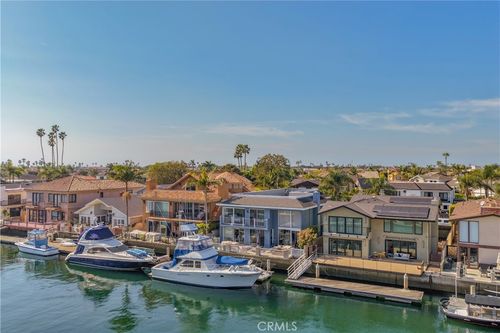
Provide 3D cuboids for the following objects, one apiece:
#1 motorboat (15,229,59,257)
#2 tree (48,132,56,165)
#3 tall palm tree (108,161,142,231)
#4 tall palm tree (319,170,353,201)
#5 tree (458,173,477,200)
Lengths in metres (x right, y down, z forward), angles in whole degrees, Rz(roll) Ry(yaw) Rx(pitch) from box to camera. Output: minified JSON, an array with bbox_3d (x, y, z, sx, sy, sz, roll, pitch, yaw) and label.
[{"bbox_3d":[-35.885,12.550,65.348,8.000,3.700,2.800,0,0,26],"label":"motorboat"},{"bbox_3d":[-75.199,-0.878,148.000,3.200,23.755,3.200,0,0,0],"label":"tree"},{"bbox_3d":[-21.605,5.063,68.000,5.500,11.875,5.500,0,0,0],"label":"tall palm tree"},{"bbox_3d":[17.700,6.612,80.000,6.500,11.580,6.500,0,0,0],"label":"tall palm tree"},{"bbox_3d":[58.889,6.310,105.000,5.000,9.379,5.000,0,0,0],"label":"tree"}]

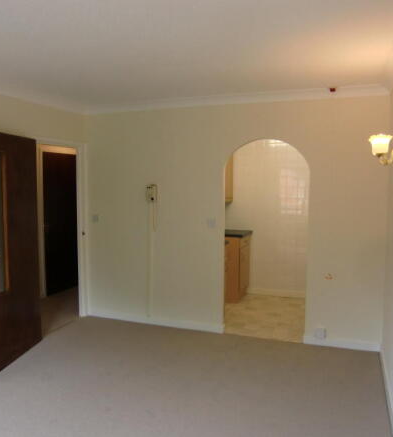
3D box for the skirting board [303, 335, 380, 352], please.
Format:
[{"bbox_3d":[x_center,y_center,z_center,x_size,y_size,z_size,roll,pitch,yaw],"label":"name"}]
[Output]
[{"bbox_3d":[1.389,1.200,3.866,0.680,0.090,0.018,2,5,19],"label":"skirting board"}]

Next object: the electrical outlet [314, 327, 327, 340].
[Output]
[{"bbox_3d":[1.202,1.113,3.912,0.095,0.100,0.035,2,5,19],"label":"electrical outlet"}]

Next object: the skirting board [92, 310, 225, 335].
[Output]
[{"bbox_3d":[-0.492,1.146,4.508,1.645,0.090,0.018,2,5,19],"label":"skirting board"}]

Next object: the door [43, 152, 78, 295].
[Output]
[{"bbox_3d":[-1.922,0.077,5.934,0.042,1.980,0.770,2,5,26],"label":"door"}]

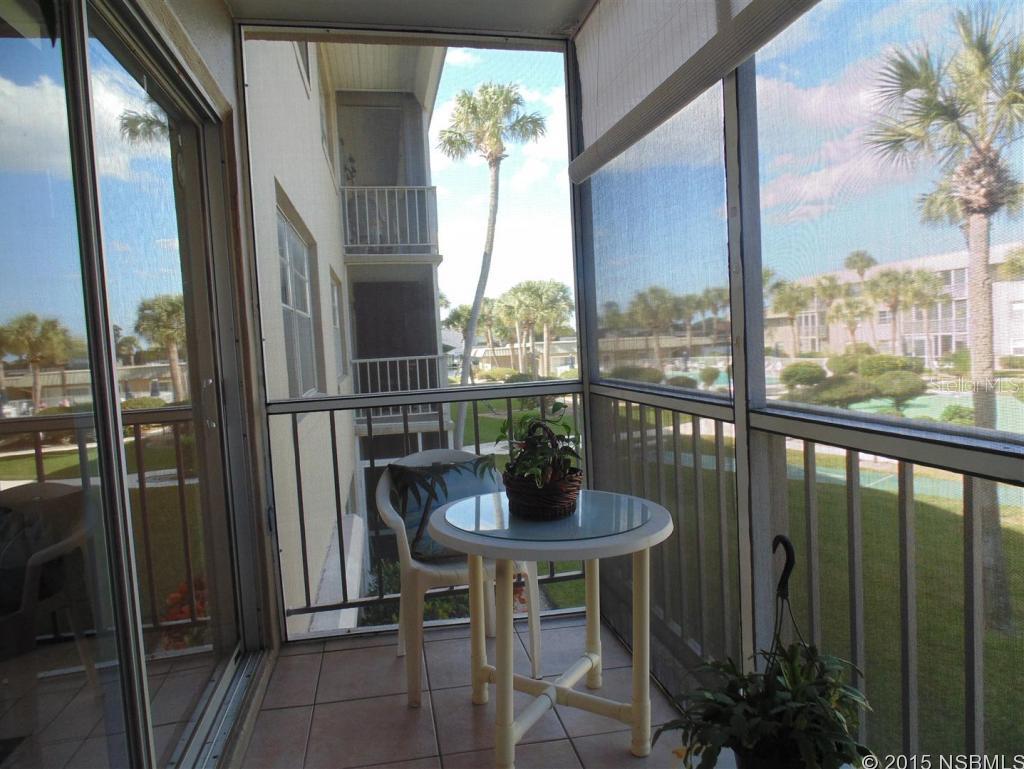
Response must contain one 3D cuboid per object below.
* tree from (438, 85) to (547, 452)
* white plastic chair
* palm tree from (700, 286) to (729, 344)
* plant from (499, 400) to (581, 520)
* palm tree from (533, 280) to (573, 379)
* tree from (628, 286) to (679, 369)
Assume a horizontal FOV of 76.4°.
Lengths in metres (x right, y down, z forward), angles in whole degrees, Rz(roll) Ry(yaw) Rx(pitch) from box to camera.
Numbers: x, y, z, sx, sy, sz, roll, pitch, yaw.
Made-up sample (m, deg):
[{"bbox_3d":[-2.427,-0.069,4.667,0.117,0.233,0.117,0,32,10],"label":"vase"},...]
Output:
[{"bbox_3d":[-0.634,-3.649,21.882,3.700,12.685,3.500,-3,4,-11],"label":"tree"},{"bbox_3d":[-0.235,0.682,2.513,0.545,0.810,0.540,-4,4,-21],"label":"white plastic chair"},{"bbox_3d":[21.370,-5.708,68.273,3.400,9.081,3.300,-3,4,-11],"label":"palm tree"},{"bbox_3d":[0.084,0.223,2.025,0.270,0.355,0.270,-3,4,-11],"label":"plant"},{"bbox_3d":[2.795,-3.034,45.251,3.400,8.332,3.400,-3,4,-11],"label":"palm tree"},{"bbox_3d":[11.060,-3.555,50.240,3.800,7.964,3.700,-3,4,-11],"label":"tree"}]

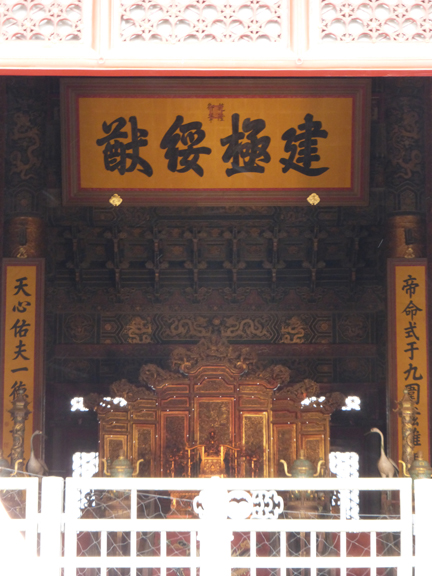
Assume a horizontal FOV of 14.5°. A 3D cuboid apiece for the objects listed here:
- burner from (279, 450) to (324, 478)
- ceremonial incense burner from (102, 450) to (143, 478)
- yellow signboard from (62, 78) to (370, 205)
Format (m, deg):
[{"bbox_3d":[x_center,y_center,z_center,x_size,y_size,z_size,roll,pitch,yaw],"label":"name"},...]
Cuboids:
[{"bbox_3d":[1.470,3.177,28.800,0.750,0.860,0.460,0,-9,0],"label":"burner"},{"bbox_3d":[-1.581,3.177,28.800,0.720,0.860,0.460,0,-9,0],"label":"ceremonial incense burner"},{"bbox_3d":[0.000,-3.160,36.800,6.670,2.750,0.270,0,13,-1],"label":"yellow signboard"}]

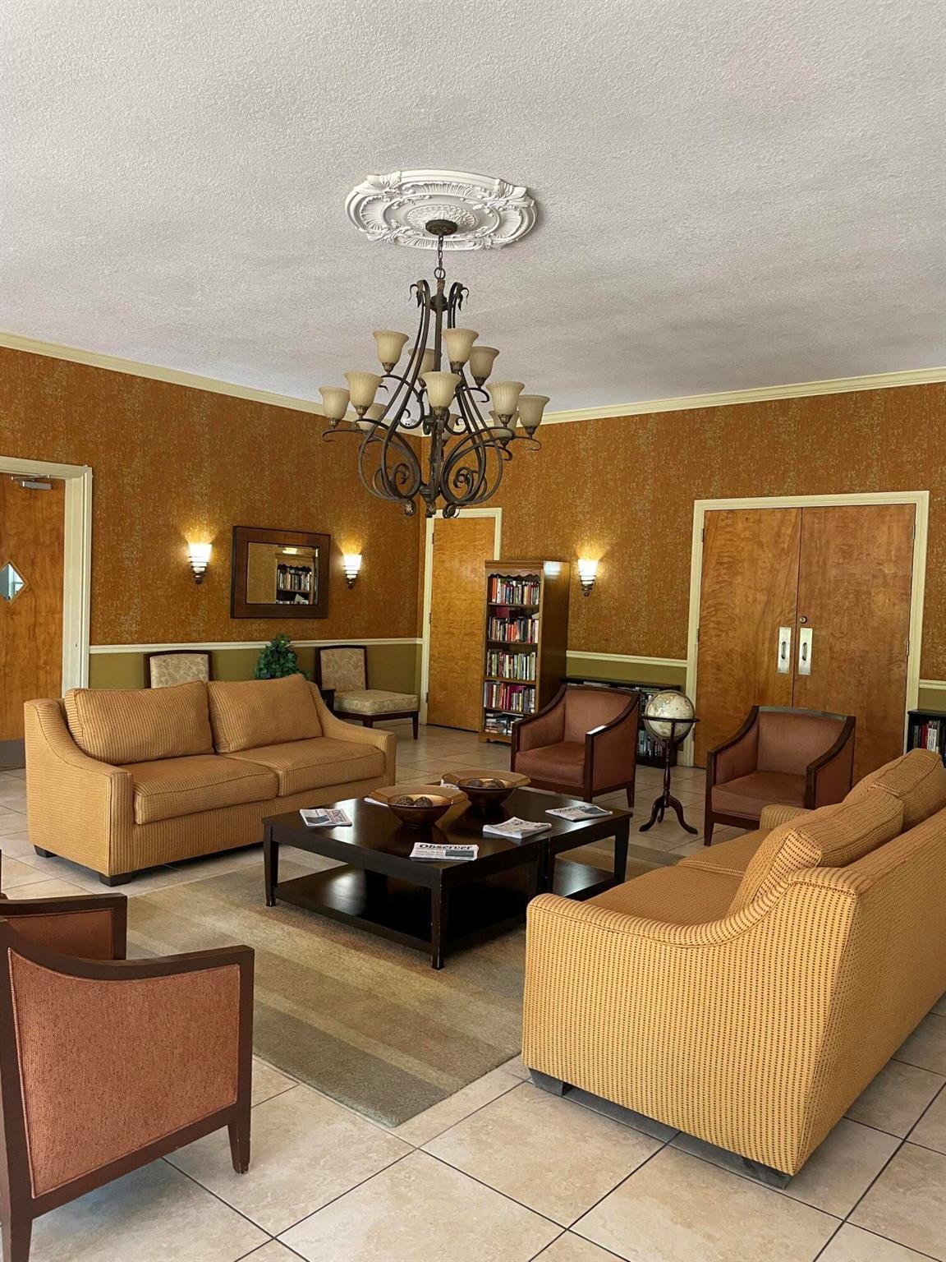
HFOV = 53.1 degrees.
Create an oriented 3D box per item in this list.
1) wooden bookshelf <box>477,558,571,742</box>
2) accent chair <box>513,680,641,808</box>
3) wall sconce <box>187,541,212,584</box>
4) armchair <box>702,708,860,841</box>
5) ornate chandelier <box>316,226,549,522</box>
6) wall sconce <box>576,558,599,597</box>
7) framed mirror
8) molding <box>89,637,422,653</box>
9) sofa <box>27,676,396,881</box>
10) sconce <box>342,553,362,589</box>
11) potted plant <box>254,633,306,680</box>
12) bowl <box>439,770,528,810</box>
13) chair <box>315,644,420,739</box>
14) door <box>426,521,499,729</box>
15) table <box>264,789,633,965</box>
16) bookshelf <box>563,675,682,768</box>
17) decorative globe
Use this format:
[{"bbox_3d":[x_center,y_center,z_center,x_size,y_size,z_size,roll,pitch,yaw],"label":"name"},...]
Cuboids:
[{"bbox_3d":[0.497,0.220,9.238,0.688,1.772,0.422,4,3,40],"label":"wooden bookshelf"},{"bbox_3d":[0.731,0.843,6.741,0.633,0.853,0.707,3,3,34],"label":"accent chair"},{"bbox_3d":[-2.426,-0.601,8.494,0.118,0.365,0.219,4,3,40],"label":"wall sconce"},{"bbox_3d":[1.840,0.900,5.676,0.658,0.805,0.652,4,3,40],"label":"armchair"},{"bbox_3d":[-0.171,-1.225,4.463,1.080,1.362,1.080,2,2,0],"label":"ornate chandelier"},{"bbox_3d":[1.099,-0.525,9.325,0.219,0.365,0.118,4,3,40],"label":"wall sconce"},{"bbox_3d":[-1.848,-0.546,9.233,0.050,0.850,1.138,4,3,40],"label":"framed mirror"},{"bbox_3d":[-1.804,0.133,8.973,0.033,0.061,3.804,4,3,40],"label":"molding"},{"bbox_3d":[-1.492,0.779,5.717,0.917,0.912,2.010,4,3,39],"label":"sofa"},{"bbox_3d":[-1.235,-0.619,9.899,0.118,0.365,0.219,4,3,40],"label":"sconce"},{"bbox_3d":[-1.726,0.280,8.622,0.459,0.548,0.459,4,3,40],"label":"potted plant"},{"bbox_3d":[0.067,0.835,4.895,0.453,0.142,0.453,4,3,40],"label":"bowl"},{"bbox_3d":[-1.034,0.604,9.287,0.784,0.897,0.675,4,3,40],"label":"chair"},{"bbox_3d":[-0.131,-0.071,10.063,0.873,2.242,0.050,4,3,40],"label":"door"},{"bbox_3d":[-0.087,1.118,4.694,1.131,0.411,1.493,4,3,40],"label":"table"},{"bbox_3d":[1.333,0.810,8.629,1.125,0.703,0.281,4,3,40],"label":"bookshelf"},{"bbox_3d":[1.297,0.553,6.233,0.338,0.338,0.338,3,3,34],"label":"decorative globe"}]

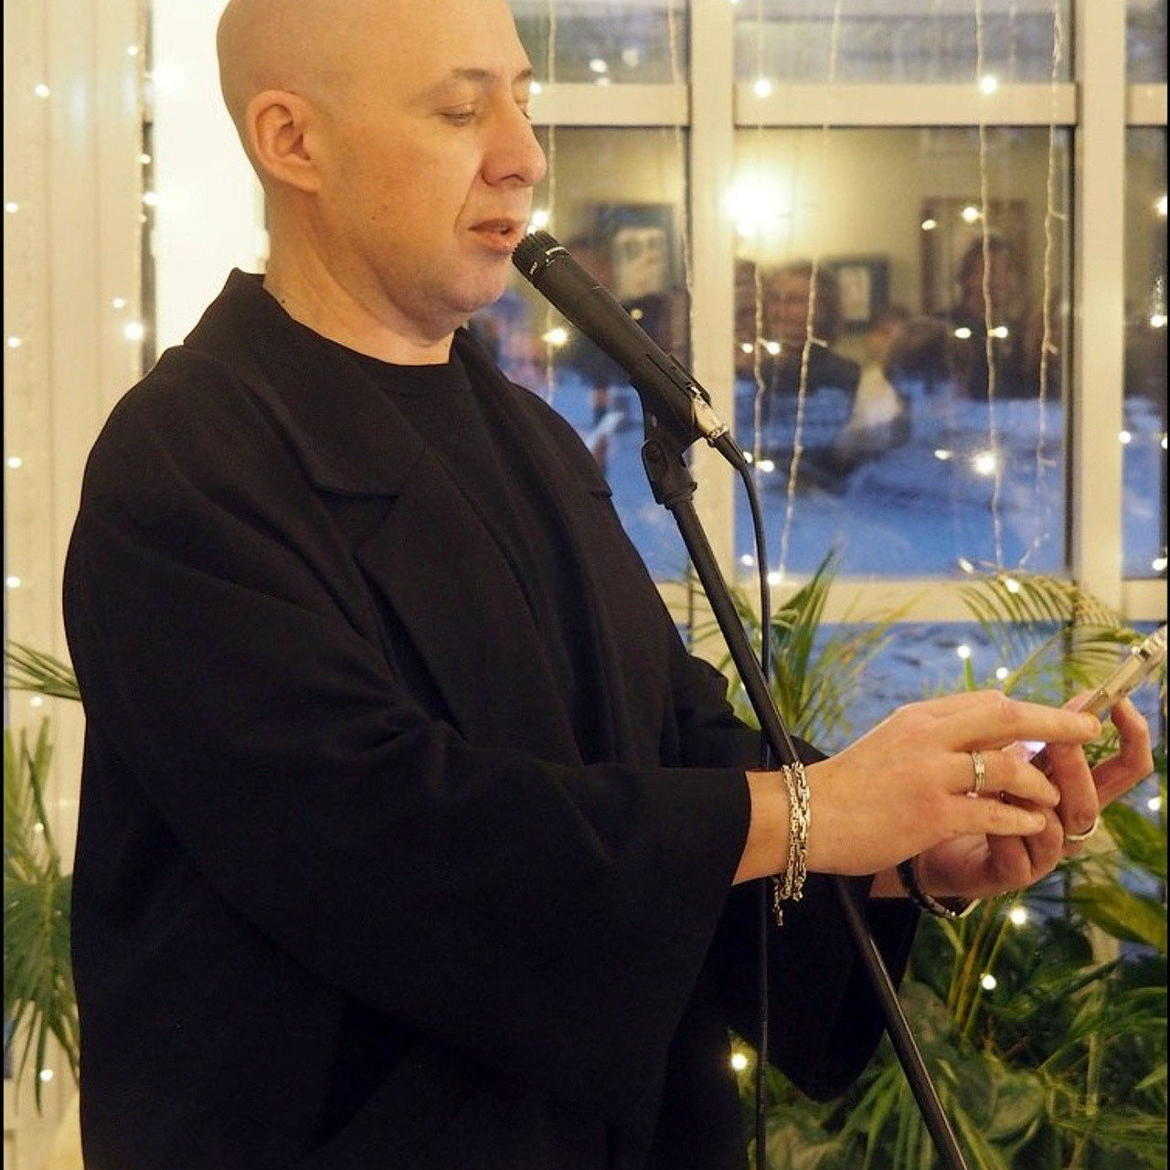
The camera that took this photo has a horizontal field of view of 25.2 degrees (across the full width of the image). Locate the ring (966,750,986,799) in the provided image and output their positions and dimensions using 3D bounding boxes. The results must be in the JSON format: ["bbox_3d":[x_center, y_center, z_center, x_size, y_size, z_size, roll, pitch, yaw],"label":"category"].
[{"bbox_3d":[0.218,0.106,1.460,0.006,0.025,0.025,8,0,-13],"label":"ring"}]

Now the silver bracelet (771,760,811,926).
[{"bbox_3d":[0.117,0.148,1.500,0.022,0.090,0.055,0,2,-10],"label":"silver bracelet"}]

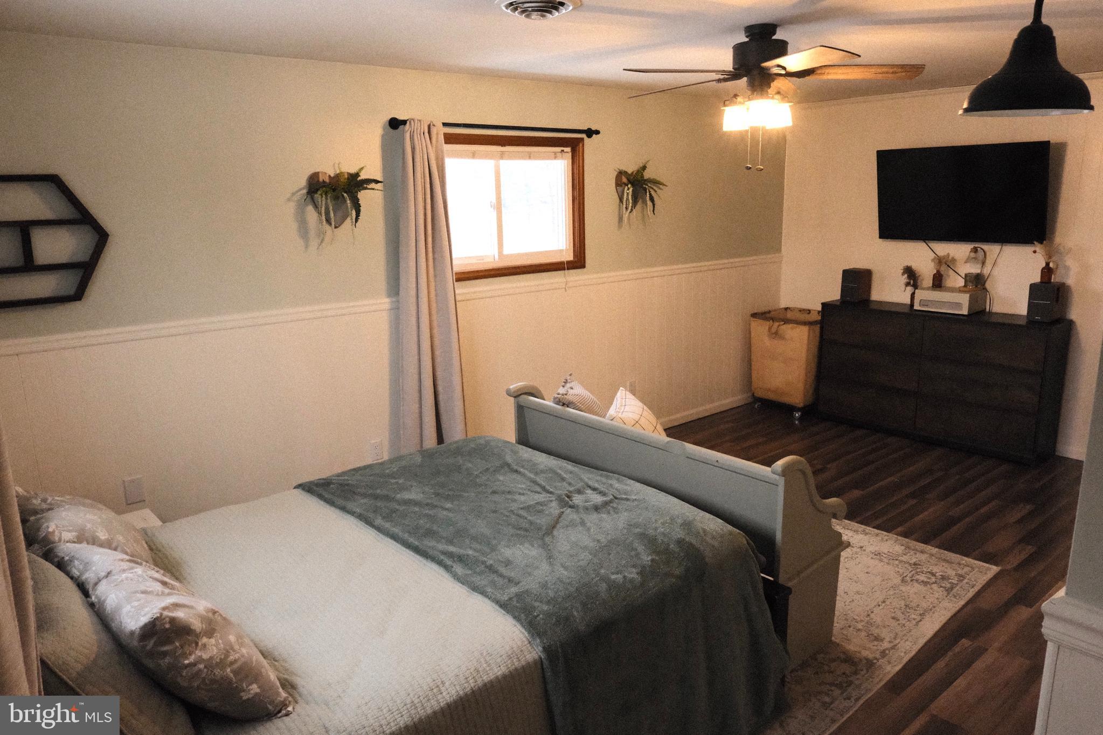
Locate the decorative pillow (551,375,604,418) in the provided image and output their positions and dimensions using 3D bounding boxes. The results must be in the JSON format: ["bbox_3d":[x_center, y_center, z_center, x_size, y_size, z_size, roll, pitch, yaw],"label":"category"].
[{"bbox_3d":[0.130,0.265,3.800,0.160,0.430,0.430,-29,3,21],"label":"decorative pillow"}]

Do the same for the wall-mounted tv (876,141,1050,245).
[{"bbox_3d":[2.772,-1.178,5.040,0.060,0.645,1.115,-22,23,-35],"label":"wall-mounted tv"}]

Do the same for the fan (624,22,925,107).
[{"bbox_3d":[0.900,-1.260,3.188,1.280,0.400,1.280,-12,17,-39],"label":"fan"}]

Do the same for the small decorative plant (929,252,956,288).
[{"bbox_3d":[2.753,-0.686,5.173,0.125,0.245,0.125,-12,17,-39],"label":"small decorative plant"}]

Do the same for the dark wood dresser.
[{"bbox_3d":[2.708,0.050,5.241,0.430,0.890,1.480,-12,17,-38],"label":"dark wood dresser"}]

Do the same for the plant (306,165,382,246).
[{"bbox_3d":[-1.063,-0.837,3.771,0.290,0.380,0.210,-11,16,-36],"label":"plant"}]

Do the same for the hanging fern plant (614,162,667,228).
[{"bbox_3d":[0.604,-1.178,5.004,0.296,0.420,0.200,-11,16,-36],"label":"hanging fern plant"}]

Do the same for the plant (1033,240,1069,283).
[{"bbox_3d":[3.155,-0.672,4.649,0.145,0.265,0.145,-12,17,-39],"label":"plant"}]

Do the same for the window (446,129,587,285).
[{"bbox_3d":[-0.286,-0.977,4.494,1.260,0.840,0.090,-11,16,-36],"label":"window"}]

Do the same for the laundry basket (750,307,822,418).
[{"bbox_3d":[1.976,-0.043,5.983,0.460,0.775,0.520,-12,17,-38],"label":"laundry basket"}]

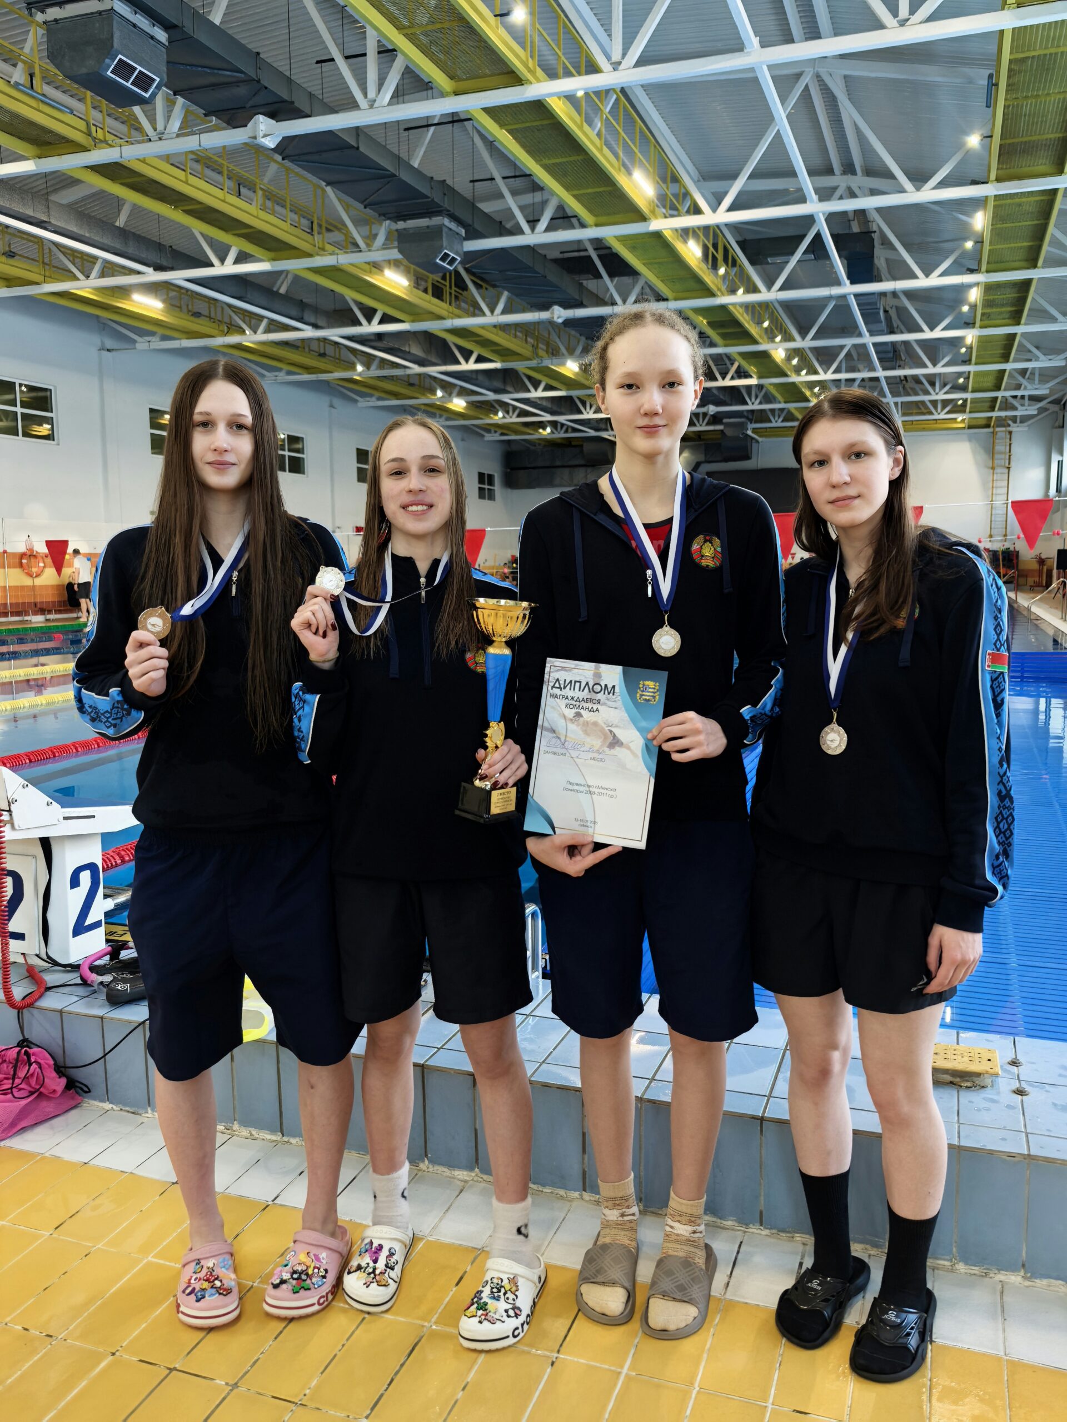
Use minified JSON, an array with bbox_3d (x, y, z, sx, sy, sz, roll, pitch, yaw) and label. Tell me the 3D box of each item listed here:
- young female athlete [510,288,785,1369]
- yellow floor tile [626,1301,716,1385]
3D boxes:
[{"bbox_3d":[0.216,0.215,2.018,0.490,1.825,0.340,1,8,12],"label":"young female athlete"},{"bbox_3d":[0.263,1.144,2.032,0.120,0.010,0.245,2,7,19],"label":"yellow floor tile"}]

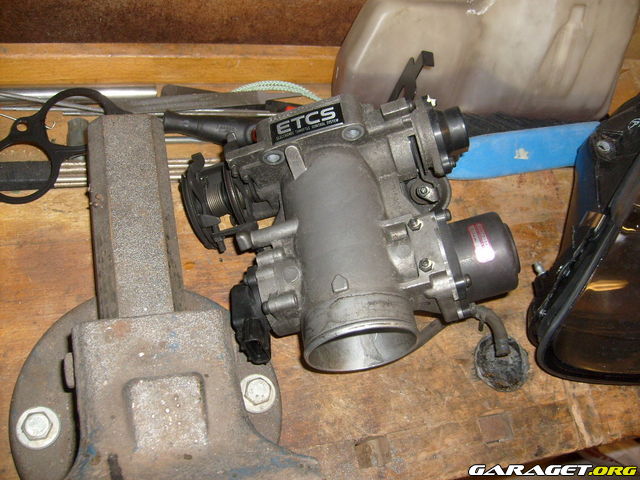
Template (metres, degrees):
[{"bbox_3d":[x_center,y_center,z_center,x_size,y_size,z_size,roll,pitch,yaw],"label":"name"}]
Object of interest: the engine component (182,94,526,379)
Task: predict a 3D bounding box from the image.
[{"bbox_3d":[0.024,-0.002,0.464,0.227,0.105,0.192,-12,64,-6],"label":"engine component"}]

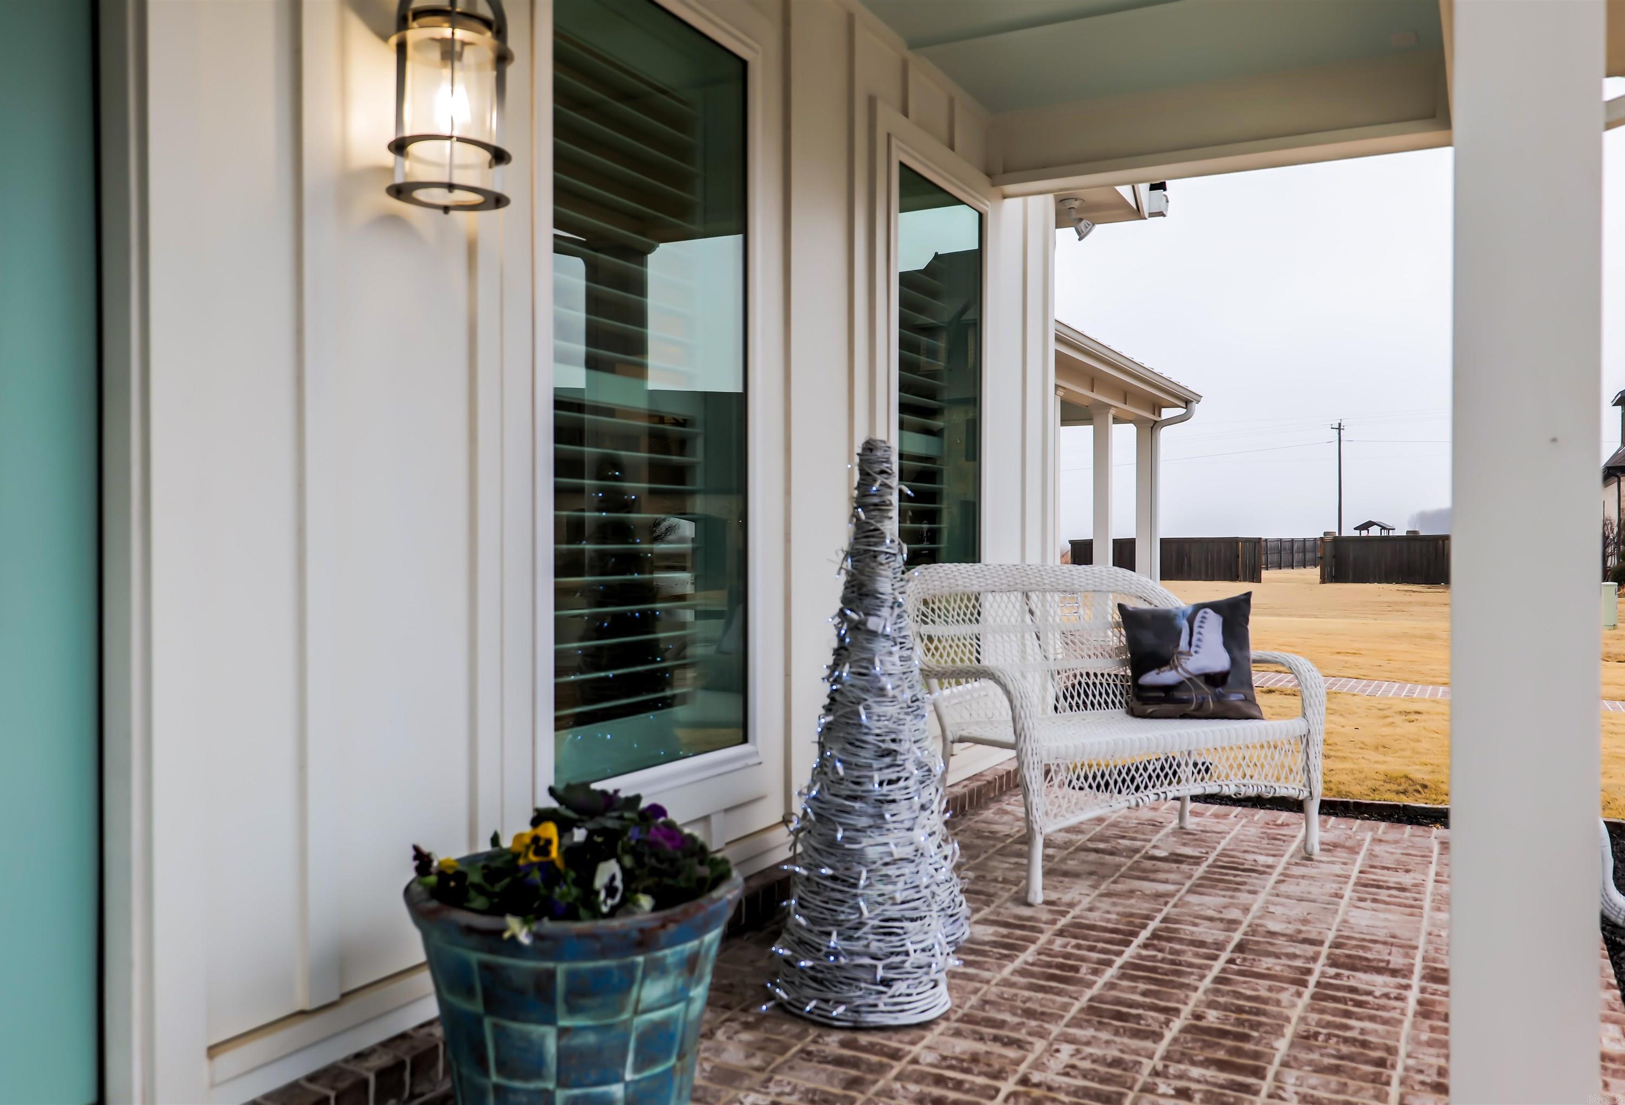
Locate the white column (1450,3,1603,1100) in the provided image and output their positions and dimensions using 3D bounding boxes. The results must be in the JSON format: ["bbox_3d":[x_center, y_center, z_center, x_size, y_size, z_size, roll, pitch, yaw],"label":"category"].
[{"bbox_3d":[0.878,-0.222,1.647,0.168,2.345,0.168,0,0,27],"label":"white column"}]

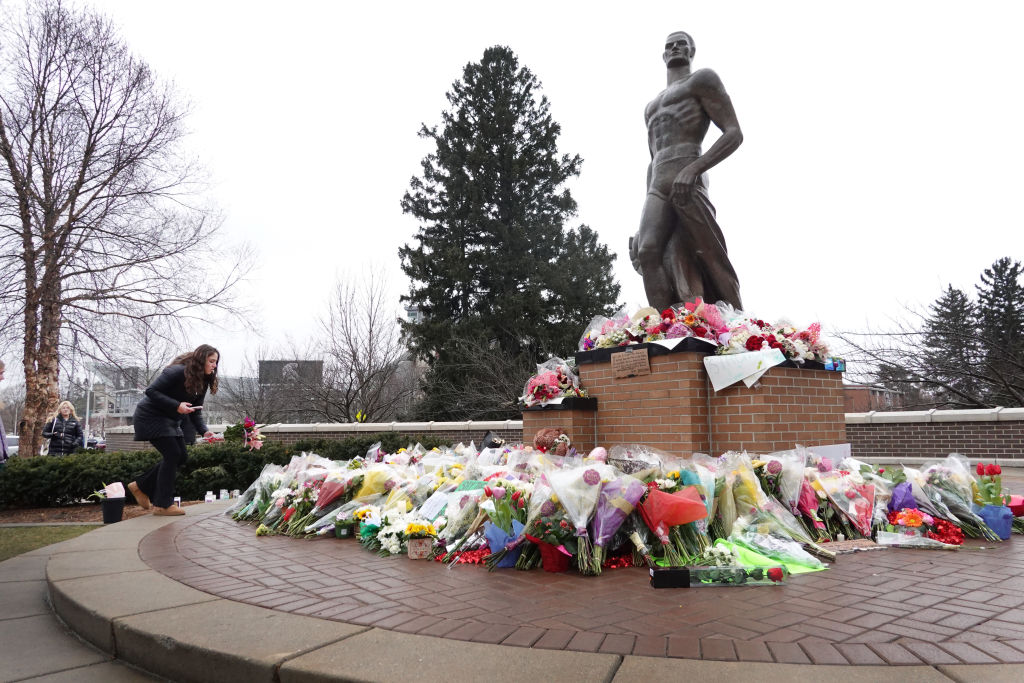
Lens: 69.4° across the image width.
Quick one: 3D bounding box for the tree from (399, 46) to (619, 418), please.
[{"bbox_3d":[-0.125,-3.441,27.608,8.000,16.020,7.400,0,-7,0],"label":"tree"}]

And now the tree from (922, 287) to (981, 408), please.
[{"bbox_3d":[25.987,1.480,43.120,4.200,9.767,4.200,-4,-8,31],"label":"tree"}]

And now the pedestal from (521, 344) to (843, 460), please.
[{"bbox_3d":[1.496,0.751,6.380,1.890,1.380,2.180,5,-9,-38],"label":"pedestal"}]

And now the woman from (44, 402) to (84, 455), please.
[{"bbox_3d":[-6.216,1.646,10.179,0.560,1.650,0.380,4,-8,-32],"label":"woman"}]

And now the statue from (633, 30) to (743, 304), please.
[{"bbox_3d":[1.596,-1.422,6.747,0.920,3.002,1.000,5,-9,-38],"label":"statue"}]

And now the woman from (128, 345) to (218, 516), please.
[{"bbox_3d":[-2.838,0.730,6.202,0.720,1.410,0.520,1,-7,-7],"label":"woman"}]

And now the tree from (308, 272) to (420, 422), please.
[{"bbox_3d":[-4.054,0.845,20.044,3.100,5.531,3.000,1,-7,-11],"label":"tree"}]

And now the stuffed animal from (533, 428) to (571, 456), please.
[{"bbox_3d":[0.326,0.858,6.091,0.320,0.280,0.270,-2,-7,14],"label":"stuffed animal"}]

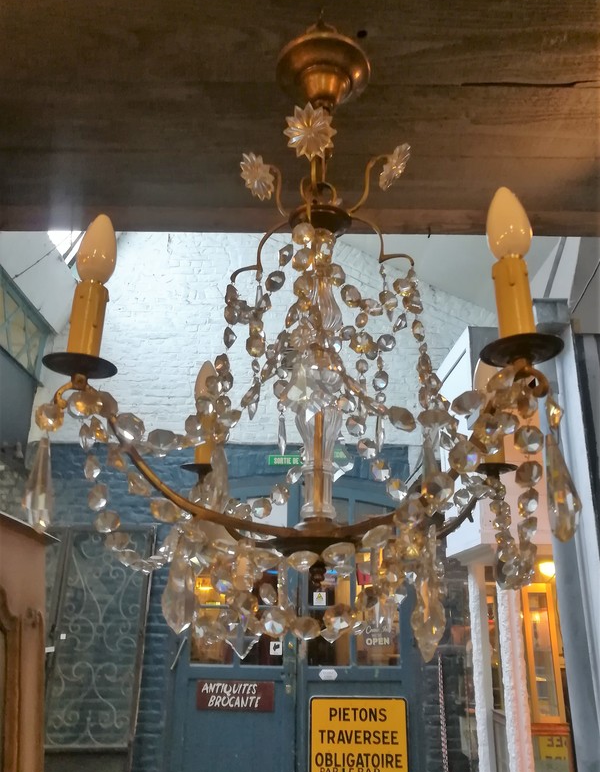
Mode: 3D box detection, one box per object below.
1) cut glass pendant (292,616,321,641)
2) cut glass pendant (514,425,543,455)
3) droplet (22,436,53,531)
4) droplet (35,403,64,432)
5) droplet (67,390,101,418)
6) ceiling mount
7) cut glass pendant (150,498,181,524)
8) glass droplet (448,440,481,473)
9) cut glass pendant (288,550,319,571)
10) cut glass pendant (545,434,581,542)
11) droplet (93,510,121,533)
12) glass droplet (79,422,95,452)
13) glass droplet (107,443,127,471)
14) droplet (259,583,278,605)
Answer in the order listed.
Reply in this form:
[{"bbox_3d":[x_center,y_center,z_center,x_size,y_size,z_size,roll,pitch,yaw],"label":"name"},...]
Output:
[{"bbox_3d":[0.004,0.191,0.472,0.022,0.022,0.011,1,-55,1],"label":"cut glass pendant"},{"bbox_3d":[0.168,0.039,0.442,0.021,0.022,0.012,-5,-21,17],"label":"cut glass pendant"},{"bbox_3d":[-0.203,0.076,0.466,0.024,0.074,0.019,9,-21,-19],"label":"droplet"},{"bbox_3d":[-0.195,0.025,0.468,0.022,0.022,0.011,10,-21,-22],"label":"droplet"},{"bbox_3d":[-0.170,0.015,0.474,0.022,0.022,0.011,8,-21,-19],"label":"droplet"},{"bbox_3d":[0.031,-0.433,0.815,0.125,0.085,0.125,1,-20,2],"label":"ceiling mount"},{"bbox_3d":[-0.102,0.095,0.457,0.022,0.020,0.013,5,-20,-9],"label":"cut glass pendant"},{"bbox_3d":[0.119,0.051,0.433,0.022,0.022,0.012,-3,-20,12],"label":"glass droplet"},{"bbox_3d":[0.003,0.124,0.424,0.022,0.021,0.011,1,-65,1],"label":"cut glass pendant"},{"bbox_3d":[0.178,0.070,0.408,0.024,0.074,0.019,-7,-21,22],"label":"cut glass pendant"},{"bbox_3d":[-0.176,0.124,0.550,0.022,0.022,0.012,8,-21,-17],"label":"droplet"},{"bbox_3d":[-0.183,0.043,0.517,0.011,0.022,0.021,0,-20,6],"label":"glass droplet"},{"bbox_3d":[-0.141,0.055,0.463,0.011,0.022,0.022,-7,-21,22],"label":"glass droplet"},{"bbox_3d":[-0.030,0.201,0.580,0.021,0.022,0.012,4,-20,-6],"label":"droplet"}]

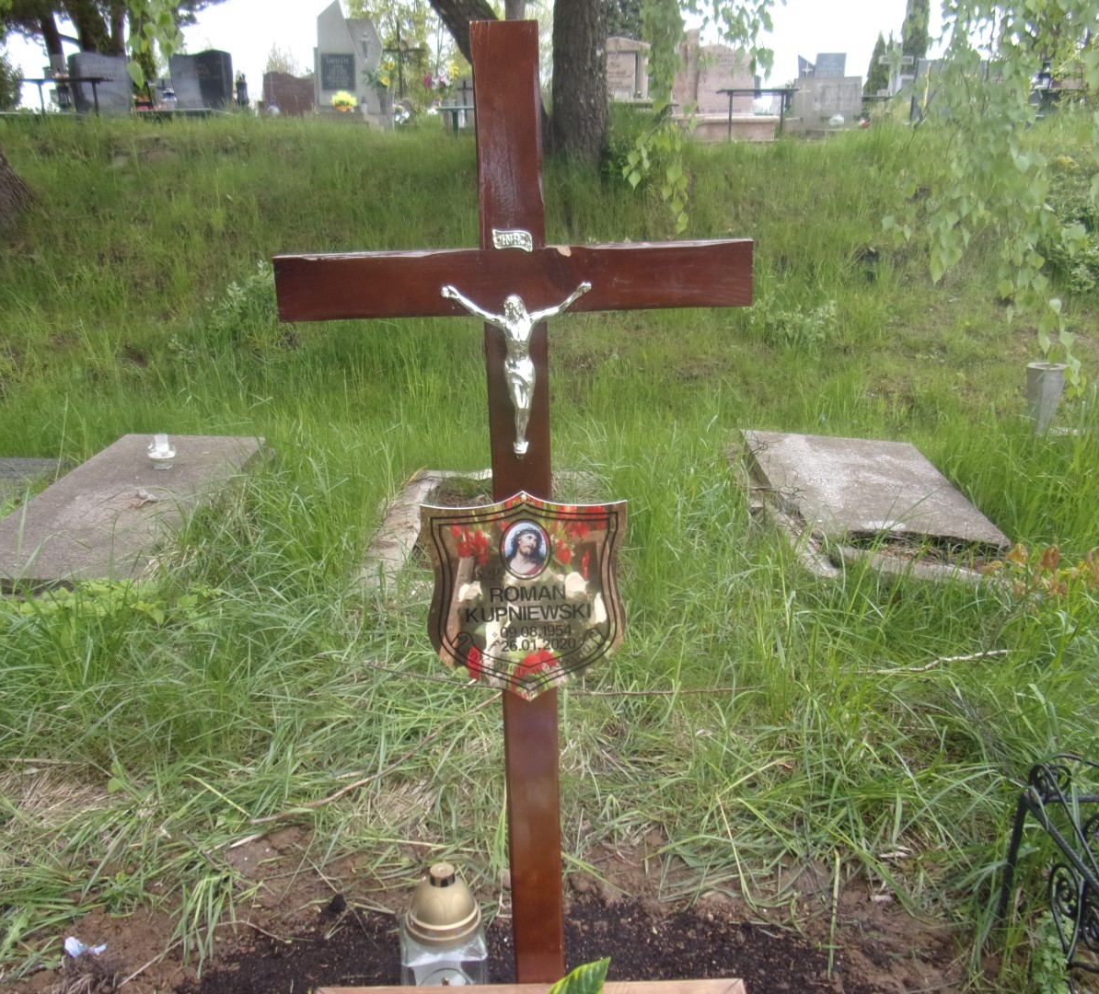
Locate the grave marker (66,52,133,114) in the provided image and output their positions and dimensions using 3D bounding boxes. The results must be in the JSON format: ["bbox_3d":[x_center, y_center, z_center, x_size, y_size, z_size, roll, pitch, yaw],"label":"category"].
[{"bbox_3d":[-5.519,-5.087,11.300,0.690,0.680,0.130,-1,18,2],"label":"grave marker"}]

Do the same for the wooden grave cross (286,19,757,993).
[{"bbox_3d":[-0.033,0.120,1.385,0.641,1.503,0.080,-2,18,-2],"label":"wooden grave cross"}]

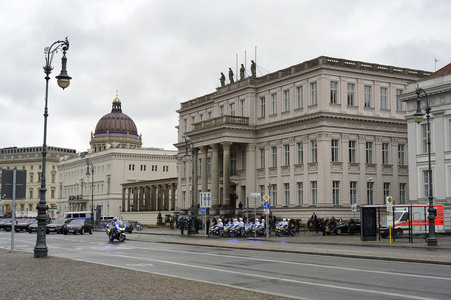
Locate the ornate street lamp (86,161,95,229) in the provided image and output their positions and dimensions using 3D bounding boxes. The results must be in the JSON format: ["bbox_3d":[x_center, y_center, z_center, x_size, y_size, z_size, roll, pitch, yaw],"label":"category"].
[{"bbox_3d":[-21.427,6.915,103.558,1.550,10.500,0.750,3,-6,-29],"label":"ornate street lamp"}]

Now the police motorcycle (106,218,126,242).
[{"bbox_3d":[-7.772,5.787,46.746,0.950,1.620,2.200,4,-7,-35],"label":"police motorcycle"}]

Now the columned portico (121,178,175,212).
[{"bbox_3d":[-13.783,9.306,128.732,3.500,5.850,29.000,3,-6,-29],"label":"columned portico"}]

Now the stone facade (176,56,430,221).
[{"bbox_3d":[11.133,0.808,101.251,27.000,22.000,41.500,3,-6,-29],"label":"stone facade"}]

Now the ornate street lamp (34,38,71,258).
[{"bbox_3d":[-8.135,-0.243,30.815,1.550,10.500,0.750,3,-6,-29],"label":"ornate street lamp"}]

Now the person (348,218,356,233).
[{"bbox_3d":[11.948,7.170,61.315,0.580,1.680,0.450,-4,-7,34],"label":"person"}]

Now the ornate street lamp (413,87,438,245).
[{"bbox_3d":[13.032,0.944,42.446,1.550,10.500,0.750,3,-6,-29],"label":"ornate street lamp"}]

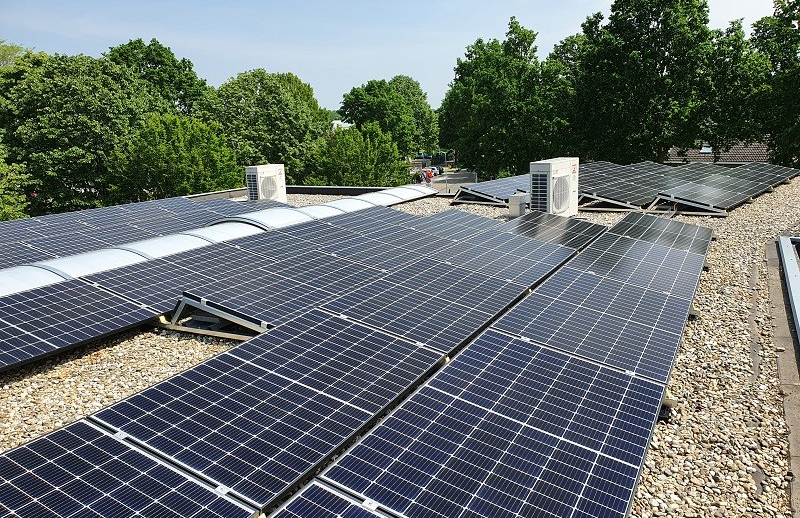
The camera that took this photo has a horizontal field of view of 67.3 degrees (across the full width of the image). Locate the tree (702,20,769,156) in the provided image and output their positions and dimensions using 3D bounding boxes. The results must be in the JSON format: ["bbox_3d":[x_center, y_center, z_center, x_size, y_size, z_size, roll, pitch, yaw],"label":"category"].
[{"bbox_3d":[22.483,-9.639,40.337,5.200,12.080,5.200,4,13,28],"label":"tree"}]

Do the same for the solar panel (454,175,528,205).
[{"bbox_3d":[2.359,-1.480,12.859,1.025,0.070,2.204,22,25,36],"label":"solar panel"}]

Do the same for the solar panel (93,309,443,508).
[{"bbox_3d":[-0.588,0.706,3.379,1.040,0.040,1.755,16,20,25],"label":"solar panel"}]

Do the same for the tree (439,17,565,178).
[{"bbox_3d":[7.849,-9.917,45.691,9.080,15.620,9.080,0,13,10],"label":"tree"}]

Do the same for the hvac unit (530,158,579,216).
[{"bbox_3d":[2.542,-1.140,9.853,0.360,0.930,0.950,9,17,41],"label":"hvac unit"}]

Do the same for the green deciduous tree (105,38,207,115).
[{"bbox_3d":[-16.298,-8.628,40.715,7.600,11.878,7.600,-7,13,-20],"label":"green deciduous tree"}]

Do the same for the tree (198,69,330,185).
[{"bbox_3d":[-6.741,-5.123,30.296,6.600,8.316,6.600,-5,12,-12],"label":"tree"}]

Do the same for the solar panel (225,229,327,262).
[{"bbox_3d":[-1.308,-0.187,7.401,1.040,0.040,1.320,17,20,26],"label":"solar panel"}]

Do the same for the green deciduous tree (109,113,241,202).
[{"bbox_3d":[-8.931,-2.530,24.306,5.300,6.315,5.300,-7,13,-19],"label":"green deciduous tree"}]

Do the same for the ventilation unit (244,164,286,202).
[{"bbox_3d":[-2.862,-1.578,12.989,0.330,0.865,0.830,5,14,30],"label":"ventilation unit"}]

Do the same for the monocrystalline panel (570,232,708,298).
[{"bbox_3d":[2.329,0.036,5.802,1.040,0.040,1.755,17,19,26],"label":"monocrystalline panel"}]

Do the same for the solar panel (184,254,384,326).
[{"bbox_3d":[-0.888,0.255,5.465,1.025,0.070,1.730,16,19,26],"label":"solar panel"}]

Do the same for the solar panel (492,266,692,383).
[{"bbox_3d":[1.421,0.399,4.203,1.025,0.070,1.730,16,19,26],"label":"solar panel"}]

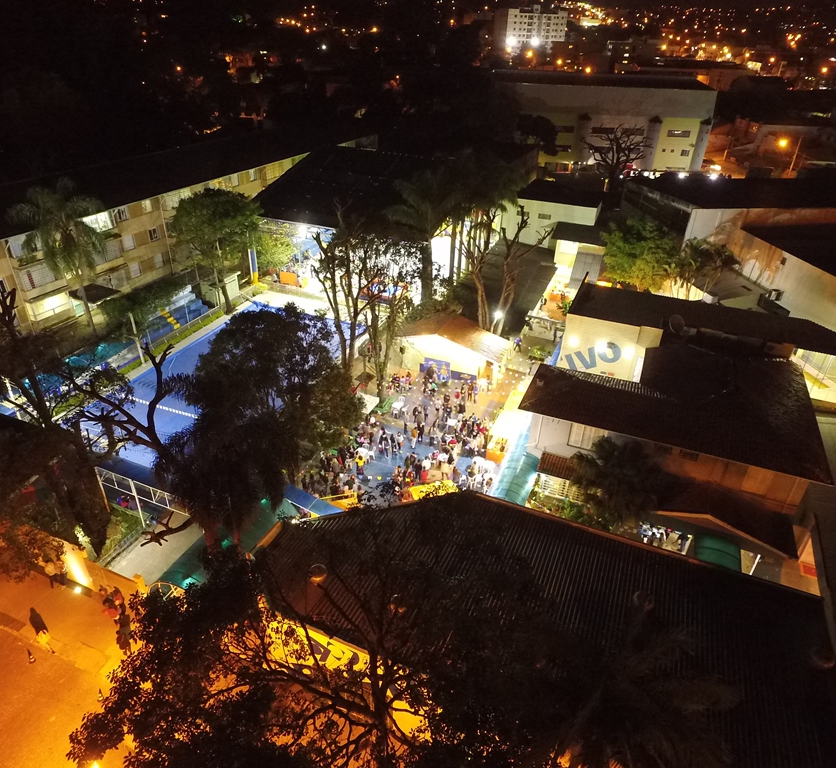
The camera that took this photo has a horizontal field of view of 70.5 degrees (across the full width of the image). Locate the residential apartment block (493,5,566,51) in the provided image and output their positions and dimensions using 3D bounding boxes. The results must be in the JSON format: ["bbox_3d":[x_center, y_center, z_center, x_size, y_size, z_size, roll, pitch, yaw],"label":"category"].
[{"bbox_3d":[57.352,-181.641,306.362,32.000,23.500,22.000,-4,30,-10],"label":"residential apartment block"}]

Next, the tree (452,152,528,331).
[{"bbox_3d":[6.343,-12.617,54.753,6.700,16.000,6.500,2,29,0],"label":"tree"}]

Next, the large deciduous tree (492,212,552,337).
[{"bbox_3d":[9.043,-9.699,53.818,5.400,12.000,5.000,2,29,0],"label":"large deciduous tree"}]

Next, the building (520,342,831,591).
[{"bbox_3d":[15.368,2.610,37.468,16.000,7.000,15.000,13,31,19],"label":"building"}]

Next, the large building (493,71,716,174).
[{"bbox_3d":[35.385,-53.581,120.646,41.000,17.000,20.000,2,29,0],"label":"large building"}]

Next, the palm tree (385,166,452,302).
[{"bbox_3d":[0.017,-14.869,60.496,6.600,13.900,6.600,2,29,0],"label":"palm tree"}]

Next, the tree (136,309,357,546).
[{"bbox_3d":[-7.966,1.770,32.833,10.000,12.400,9.000,2,29,0],"label":"tree"}]

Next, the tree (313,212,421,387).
[{"bbox_3d":[-3.586,-6.208,45.930,8.200,12.900,8.000,2,29,0],"label":"tree"}]

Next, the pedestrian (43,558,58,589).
[{"bbox_3d":[-18.294,9.583,29.400,0.450,1.740,0.580,12,31,17],"label":"pedestrian"}]

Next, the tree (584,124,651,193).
[{"bbox_3d":[30.384,-33.512,91.872,10.500,12.000,10.000,2,29,0],"label":"tree"}]

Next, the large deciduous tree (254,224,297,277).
[{"bbox_3d":[-15.798,-14.710,66.061,5.000,6.200,5.000,2,29,0],"label":"large deciduous tree"}]

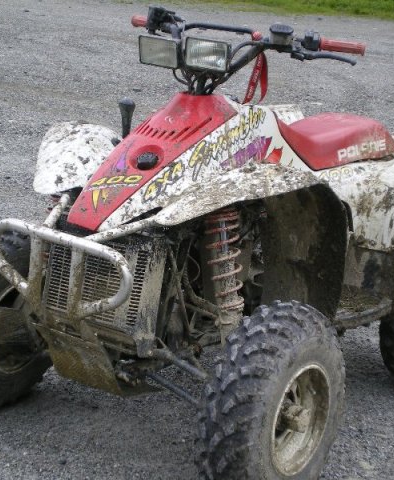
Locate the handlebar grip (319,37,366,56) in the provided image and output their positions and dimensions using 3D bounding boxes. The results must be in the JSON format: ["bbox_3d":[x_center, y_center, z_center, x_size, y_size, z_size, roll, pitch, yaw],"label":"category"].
[{"bbox_3d":[0.397,-0.530,3.130,0.125,0.037,0.037,9,14,15],"label":"handlebar grip"}]

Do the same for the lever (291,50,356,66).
[{"bbox_3d":[0.341,-0.492,3.094,0.172,0.030,0.045,10,15,17],"label":"lever"}]

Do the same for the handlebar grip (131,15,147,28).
[{"bbox_3d":[-0.159,-0.663,3.483,0.037,0.037,0.120,-6,18,-39],"label":"handlebar grip"}]

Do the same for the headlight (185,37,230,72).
[{"bbox_3d":[0.043,-0.498,3.075,0.134,0.080,0.062,14,16,32],"label":"headlight"}]

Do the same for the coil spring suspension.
[{"bbox_3d":[0.079,0.092,2.957,0.084,0.345,0.084,-2,4,34],"label":"coil spring suspension"}]

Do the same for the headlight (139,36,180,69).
[{"bbox_3d":[-0.088,-0.515,3.161,0.134,0.080,0.062,14,16,32],"label":"headlight"}]

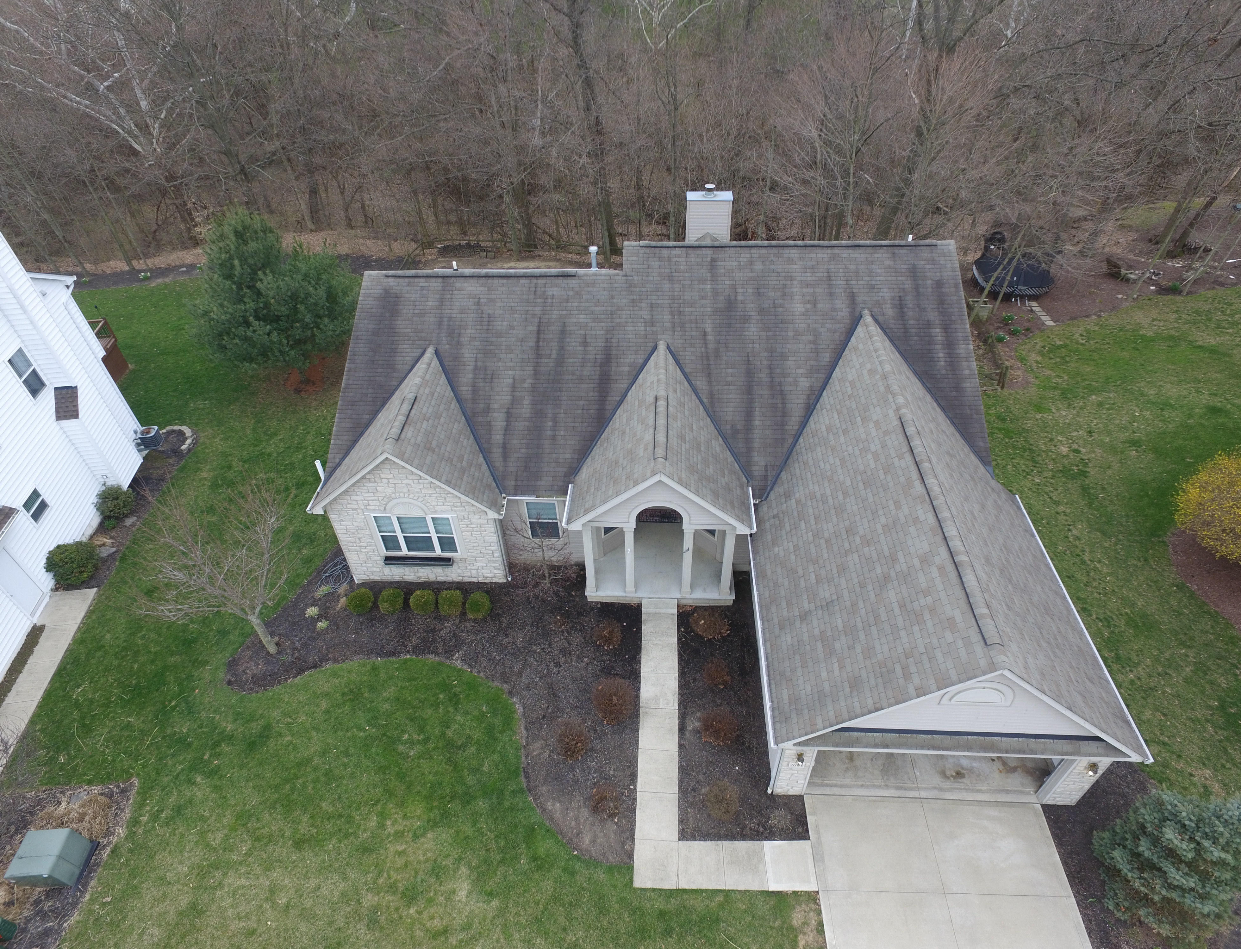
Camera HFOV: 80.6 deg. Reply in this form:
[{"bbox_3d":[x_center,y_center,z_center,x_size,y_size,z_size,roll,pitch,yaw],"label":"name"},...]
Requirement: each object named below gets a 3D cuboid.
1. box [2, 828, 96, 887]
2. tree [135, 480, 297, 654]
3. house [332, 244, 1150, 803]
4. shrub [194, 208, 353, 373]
[{"bbox_3d":[-11.727,7.935,15.034,0.950,0.780,0.950,-4,42,-2],"label":"box"},{"bbox_3d":[-9.086,2.676,17.577,3.800,5.100,3.800,1,42,4],"label":"tree"},{"bbox_3d":[1.169,-1.994,20.714,17.900,7.000,19.700,1,42,4],"label":"house"},{"bbox_3d":[-12.409,-6.255,26.767,5.400,6.600,5.400,1,42,4],"label":"shrub"}]

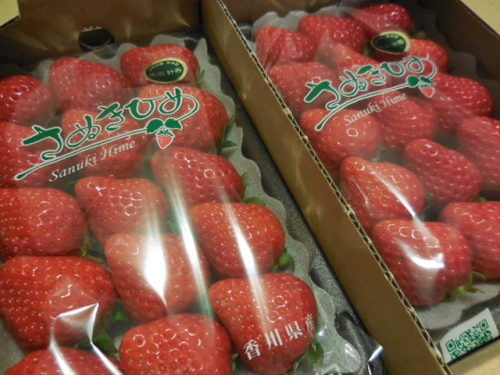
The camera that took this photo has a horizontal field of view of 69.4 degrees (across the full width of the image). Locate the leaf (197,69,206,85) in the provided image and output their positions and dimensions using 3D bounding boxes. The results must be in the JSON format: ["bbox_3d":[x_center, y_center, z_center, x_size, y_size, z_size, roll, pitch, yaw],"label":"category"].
[{"bbox_3d":[-0.028,-0.064,0.208,0.006,0.009,0.006,-15,57,-15],"label":"leaf"}]

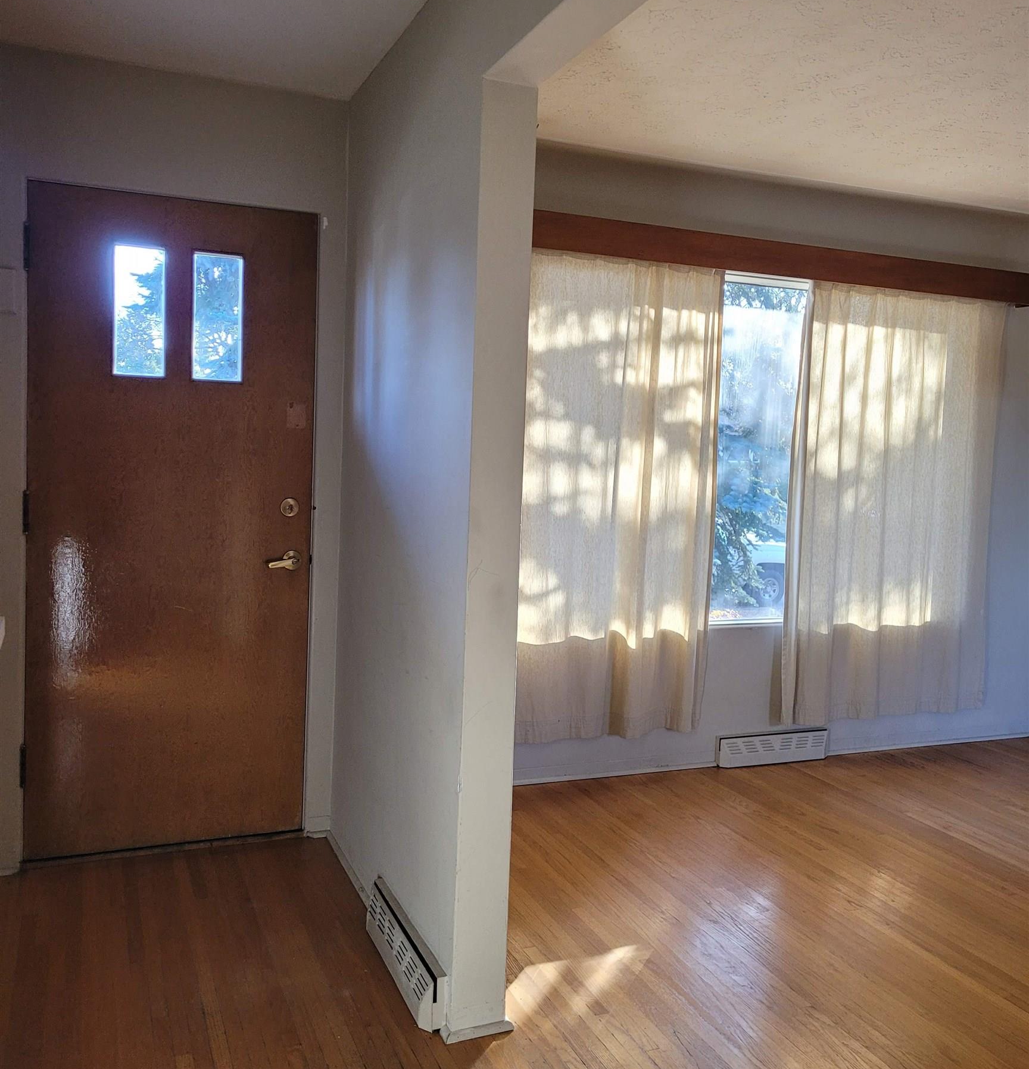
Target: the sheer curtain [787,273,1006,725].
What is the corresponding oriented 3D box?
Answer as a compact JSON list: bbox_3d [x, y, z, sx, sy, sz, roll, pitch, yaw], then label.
[{"bbox_3d":[1.716,-0.109,4.574,1.163,1.879,0.094,0,5,-22],"label":"sheer curtain"}]

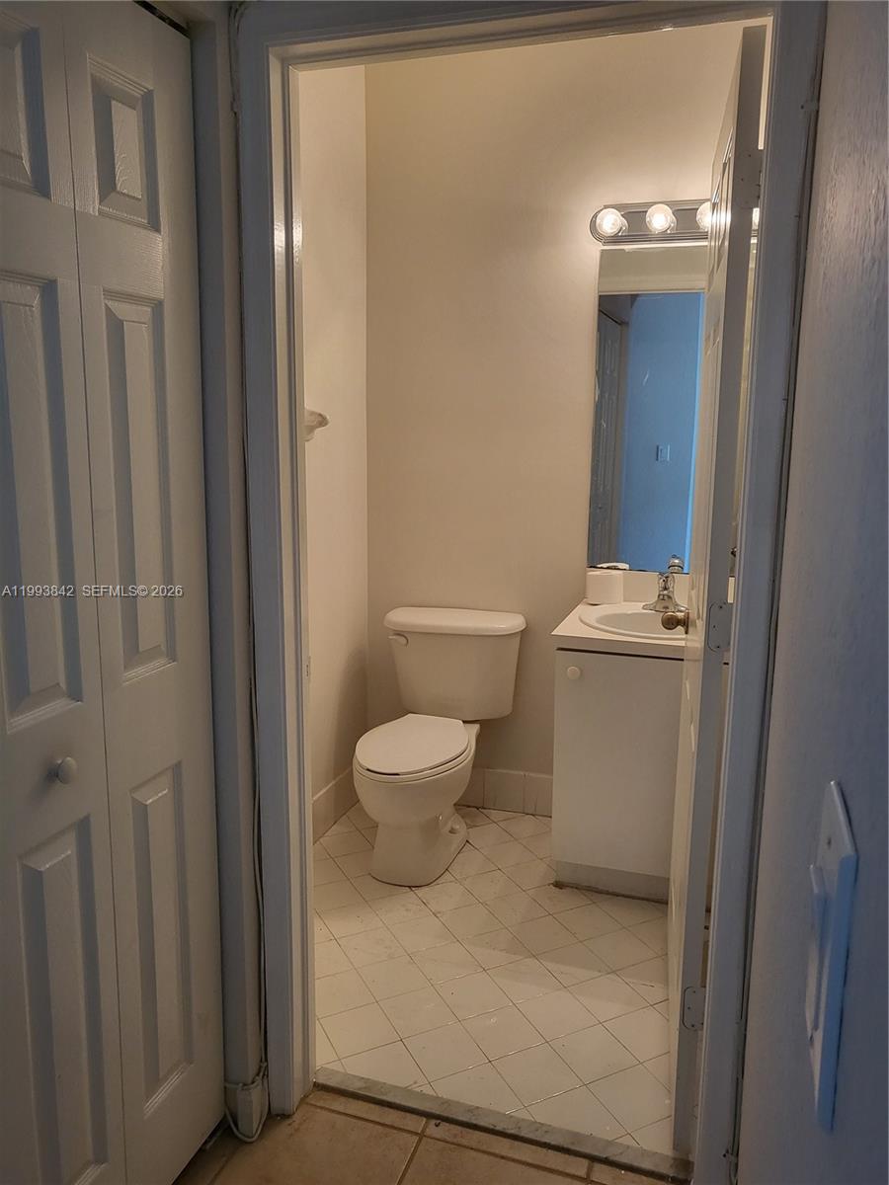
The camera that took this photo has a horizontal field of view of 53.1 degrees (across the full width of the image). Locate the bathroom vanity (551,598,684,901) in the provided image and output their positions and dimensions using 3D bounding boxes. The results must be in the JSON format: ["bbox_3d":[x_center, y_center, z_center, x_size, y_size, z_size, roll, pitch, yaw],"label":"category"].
[{"bbox_3d":[0.658,0.496,2.802,0.557,0.832,0.565,4,12,19],"label":"bathroom vanity"}]

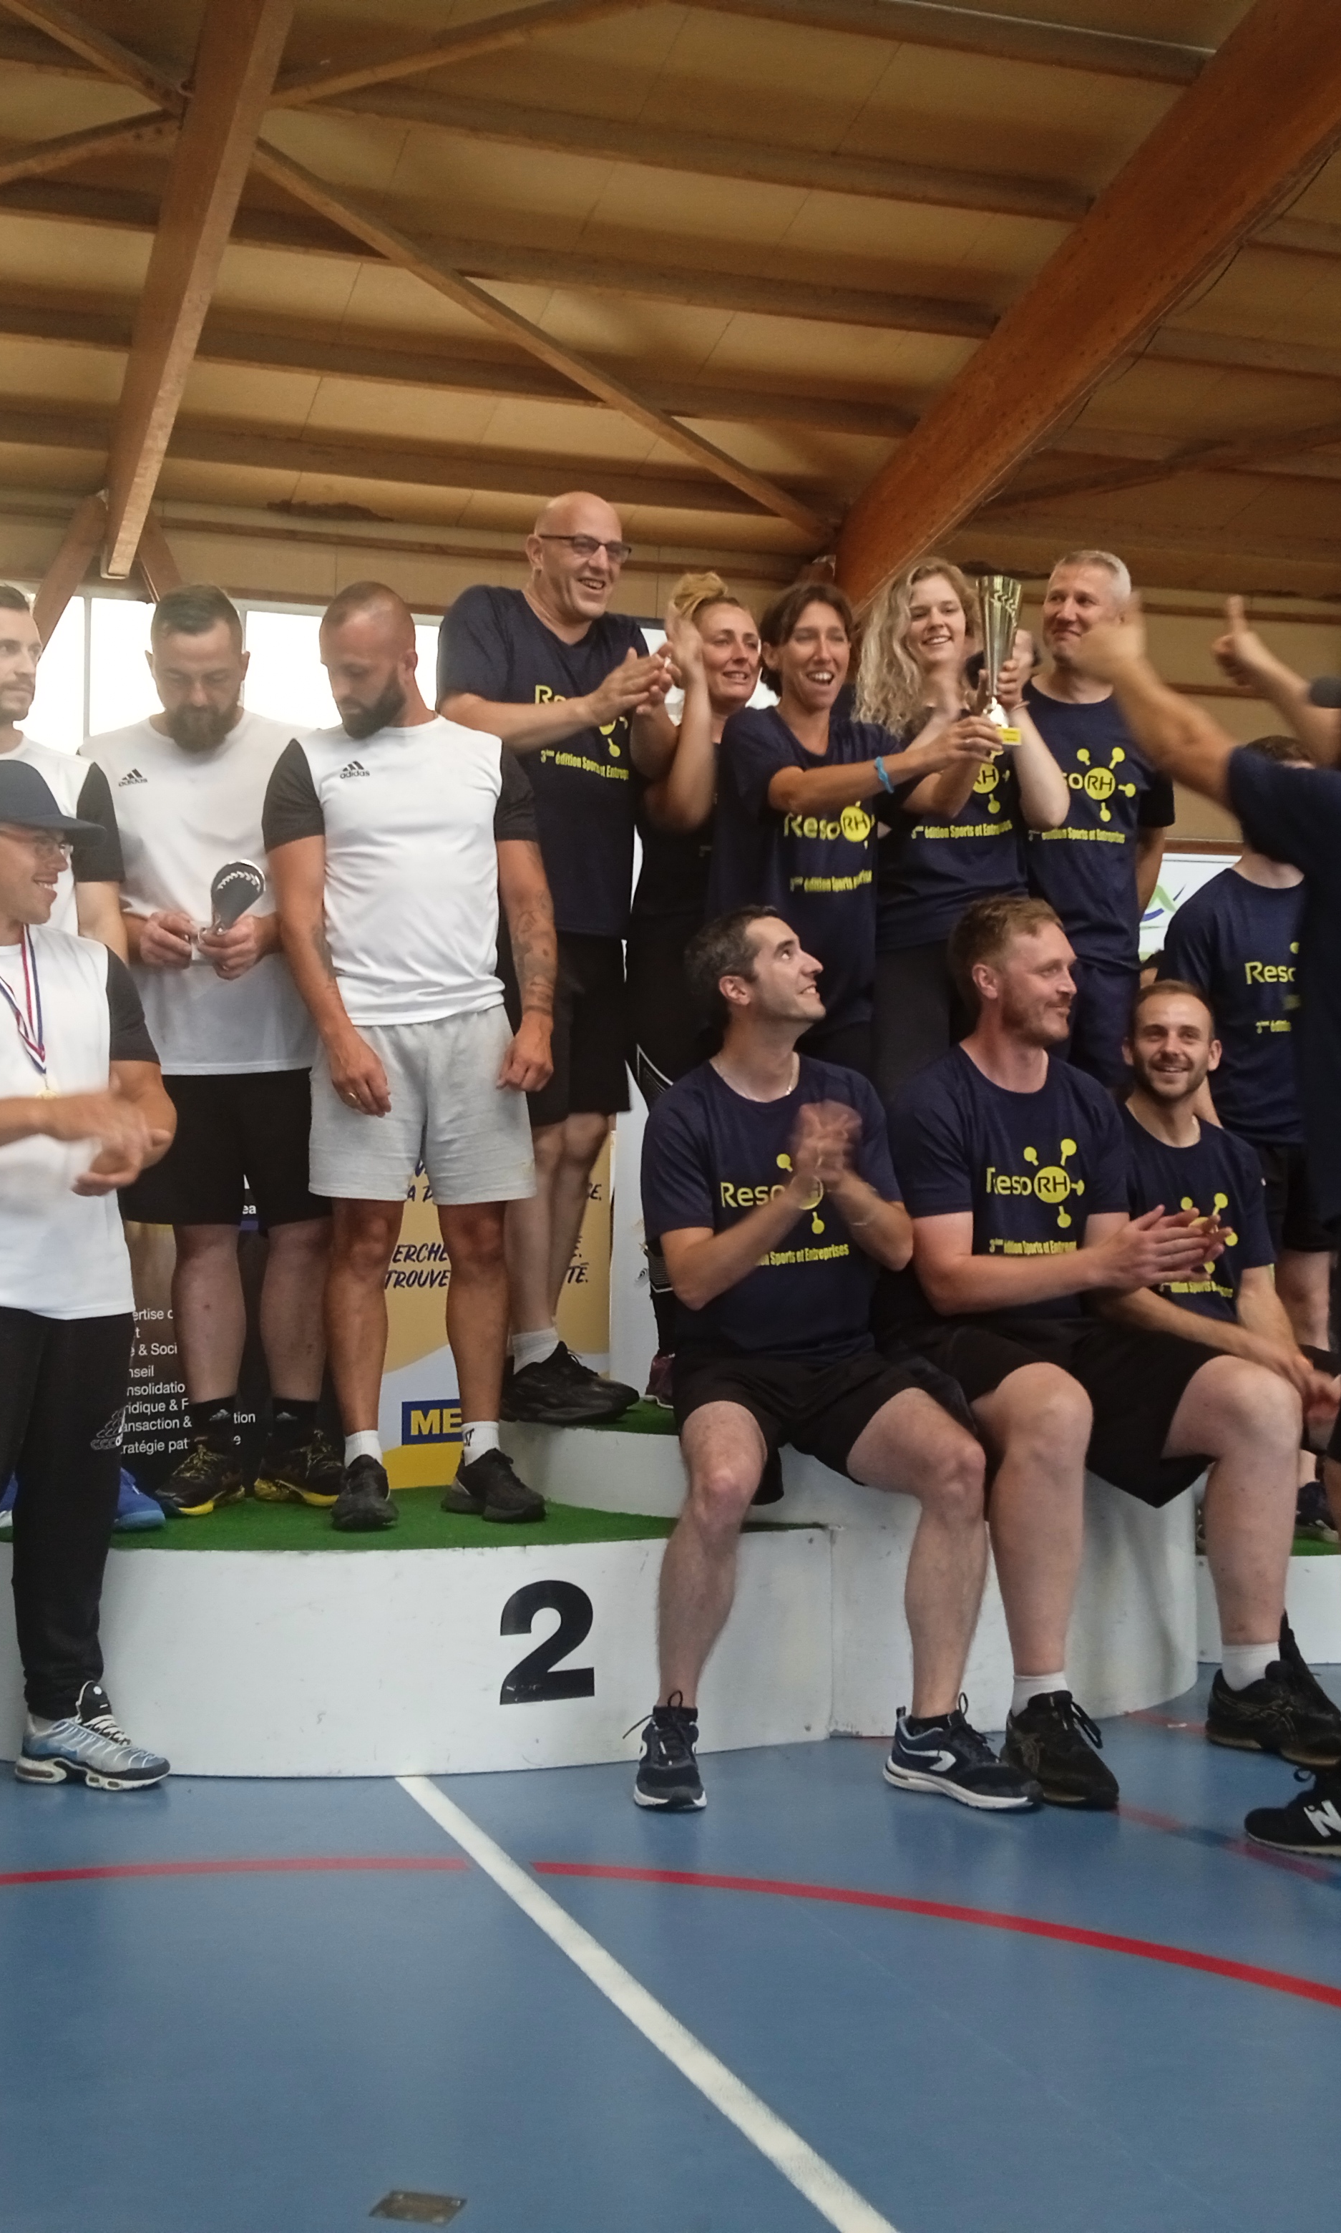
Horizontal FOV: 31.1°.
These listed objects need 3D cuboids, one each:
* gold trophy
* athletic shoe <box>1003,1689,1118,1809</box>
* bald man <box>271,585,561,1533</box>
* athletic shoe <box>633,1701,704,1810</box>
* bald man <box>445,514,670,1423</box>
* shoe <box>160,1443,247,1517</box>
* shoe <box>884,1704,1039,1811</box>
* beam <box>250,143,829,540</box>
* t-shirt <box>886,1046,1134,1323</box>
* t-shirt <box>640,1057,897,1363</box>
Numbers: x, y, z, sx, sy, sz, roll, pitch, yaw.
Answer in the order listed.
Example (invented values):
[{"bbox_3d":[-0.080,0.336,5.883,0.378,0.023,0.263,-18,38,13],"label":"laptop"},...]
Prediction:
[{"bbox_3d":[0.618,-0.858,4.520,0.090,0.330,0.090,0,-1,-9],"label":"gold trophy"},{"bbox_3d":[0.638,1.031,3.948,0.110,0.135,0.300,0,-1,-20],"label":"athletic shoe"},{"bbox_3d":[-0.469,-0.105,4.430,0.530,1.720,0.360,0,-1,-6],"label":"bald man"},{"bbox_3d":[0.002,1.060,4.020,0.110,0.115,0.285,0,-1,2],"label":"athletic shoe"},{"bbox_3d":[-0.218,-0.303,4.655,0.500,1.790,0.420,1,-2,-41],"label":"bald man"},{"bbox_3d":[-0.879,0.676,4.611,0.108,0.125,0.285,-1,-1,7],"label":"shoe"},{"bbox_3d":[0.487,1.075,4.040,0.295,0.120,0.105,-1,-2,44],"label":"shoe"},{"bbox_3d":[-0.529,-4.518,14.615,0.110,0.120,6.230,-10,-12,30],"label":"beam"},{"bbox_3d":[0.627,0.130,4.430,0.470,0.540,0.310,1,-2,-25],"label":"t-shirt"},{"bbox_3d":[0.182,0.171,4.430,0.470,0.560,0.320,0,-1,-9],"label":"t-shirt"}]

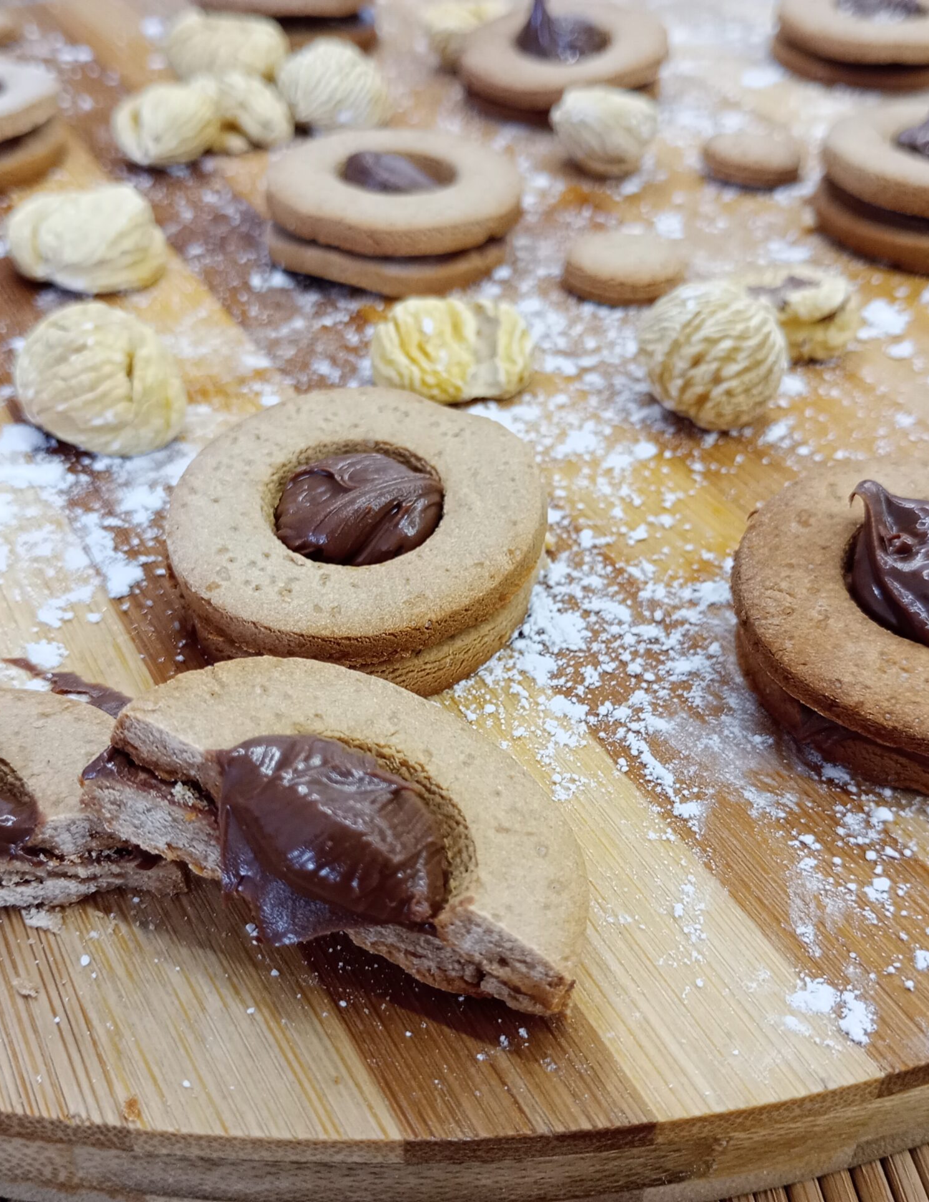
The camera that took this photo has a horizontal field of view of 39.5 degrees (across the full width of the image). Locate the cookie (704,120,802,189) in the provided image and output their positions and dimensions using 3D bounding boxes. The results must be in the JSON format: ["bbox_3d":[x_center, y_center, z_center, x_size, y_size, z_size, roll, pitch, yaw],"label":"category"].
[{"bbox_3d":[0.066,-0.101,0.294,0.021,0.005,0.021,-3,42,0],"label":"cookie"}]

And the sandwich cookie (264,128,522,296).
[{"bbox_3d":[-0.014,-0.081,0.265,0.052,0.015,0.052,-3,41,-2],"label":"sandwich cookie"}]

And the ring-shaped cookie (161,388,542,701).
[{"bbox_3d":[-0.015,-0.011,0.192,0.055,0.014,0.055,-3,42,0],"label":"ring-shaped cookie"}]

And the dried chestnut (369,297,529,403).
[{"bbox_3d":[-0.002,-0.044,0.226,0.029,0.016,0.023,-3,42,0],"label":"dried chestnut"}]

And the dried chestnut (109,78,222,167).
[{"bbox_3d":[-0.069,-0.111,0.301,0.025,0.019,0.021,-3,42,0],"label":"dried chestnut"}]

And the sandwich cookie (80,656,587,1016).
[{"bbox_3d":[-0.010,0.023,0.139,0.052,0.015,0.029,30,31,5],"label":"sandwich cookie"}]

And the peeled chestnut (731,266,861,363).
[{"bbox_3d":[0.058,-0.050,0.227,0.022,0.016,0.019,10,42,12],"label":"peeled chestnut"}]

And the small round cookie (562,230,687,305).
[{"bbox_3d":[0.032,-0.067,0.258,0.024,0.005,0.024,-1,42,1],"label":"small round cookie"}]

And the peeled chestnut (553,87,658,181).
[{"bbox_3d":[0.031,-0.104,0.287,0.024,0.019,0.022,3,41,5],"label":"peeled chestnut"}]

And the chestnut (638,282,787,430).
[{"bbox_3d":[0.040,-0.039,0.209,0.024,0.023,0.024,7,42,9],"label":"chestnut"}]

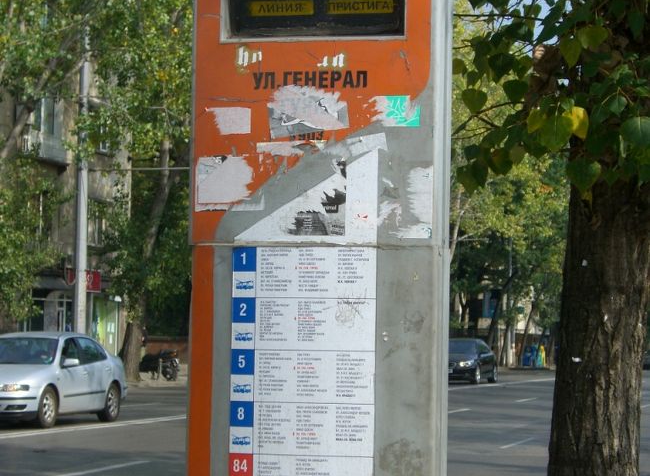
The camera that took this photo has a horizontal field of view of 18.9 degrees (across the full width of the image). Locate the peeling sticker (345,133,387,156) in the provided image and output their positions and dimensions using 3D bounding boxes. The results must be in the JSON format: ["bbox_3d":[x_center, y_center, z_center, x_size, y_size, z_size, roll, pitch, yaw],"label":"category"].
[{"bbox_3d":[0.077,-0.178,3.718,0.082,0.042,0.004,0,-3,14],"label":"peeling sticker"}]

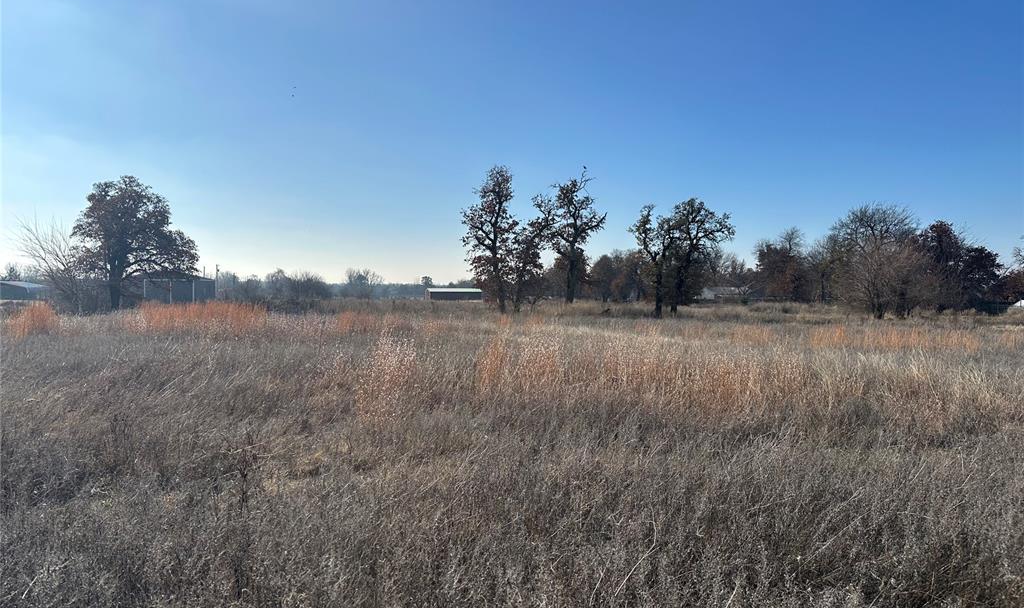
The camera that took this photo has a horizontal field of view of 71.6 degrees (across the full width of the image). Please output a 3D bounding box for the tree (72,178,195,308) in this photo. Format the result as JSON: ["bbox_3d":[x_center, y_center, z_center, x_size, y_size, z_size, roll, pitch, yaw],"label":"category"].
[{"bbox_3d":[-26.580,-4.230,50.000,9.010,9.510,8.560,0,1,0],"label":"tree"}]

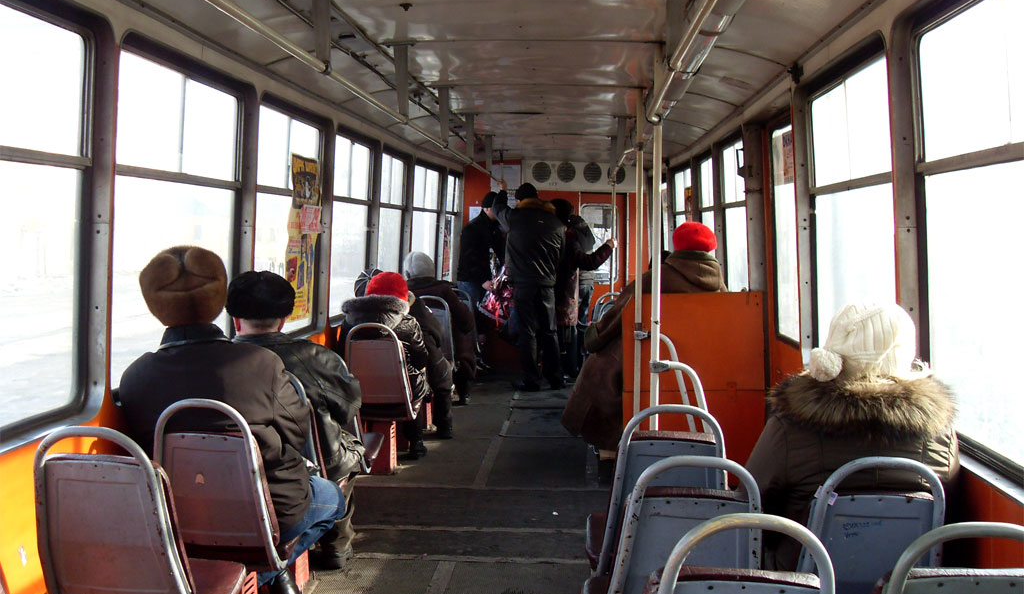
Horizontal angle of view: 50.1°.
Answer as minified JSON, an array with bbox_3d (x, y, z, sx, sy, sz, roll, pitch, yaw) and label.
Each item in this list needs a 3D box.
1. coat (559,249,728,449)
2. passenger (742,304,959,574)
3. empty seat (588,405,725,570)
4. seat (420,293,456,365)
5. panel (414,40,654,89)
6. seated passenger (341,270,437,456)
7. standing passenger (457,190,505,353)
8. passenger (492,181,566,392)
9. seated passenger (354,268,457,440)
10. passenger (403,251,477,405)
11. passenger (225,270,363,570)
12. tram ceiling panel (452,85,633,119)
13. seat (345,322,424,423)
[{"bbox_3d":[0.739,0.289,6.143,0.800,1.100,0.520,3,5,44],"label":"coat"},{"bbox_3d":[0.838,0.594,2.752,0.530,1.170,0.680,0,3,4],"label":"passenger"},{"bbox_3d":[0.475,0.629,3.610,0.420,0.600,0.500,0,3,4],"label":"empty seat"},{"bbox_3d":[-0.596,0.274,8.009,0.400,0.550,0.490,0,3,4],"label":"seat"},{"bbox_3d":[0.147,-1.111,5.340,1.110,0.050,1.410,0,3,4],"label":"panel"},{"bbox_3d":[-0.725,0.398,6.675,0.520,1.150,0.720,0,3,4],"label":"seated passenger"},{"bbox_3d":[-0.324,-0.171,10.551,0.460,1.710,0.500,-1,4,-16],"label":"standing passenger"},{"bbox_3d":[0.143,-0.102,9.375,0.640,1.780,0.450,0,3,-8],"label":"passenger"},{"bbox_3d":[-0.660,0.373,6.849,0.580,1.130,0.680,0,3,4],"label":"seated passenger"},{"bbox_3d":[-0.577,0.232,8.985,0.570,1.220,0.720,0,3,4],"label":"passenger"},{"bbox_3d":[-0.860,0.491,4.249,0.570,1.200,0.700,0,3,4],"label":"passenger"},{"bbox_3d":[0.186,-1.188,6.724,1.060,0.060,1.400,0,3,4],"label":"tram ceiling panel"},{"bbox_3d":[-0.719,0.393,6.076,0.400,0.540,0.490,0,3,4],"label":"seat"}]

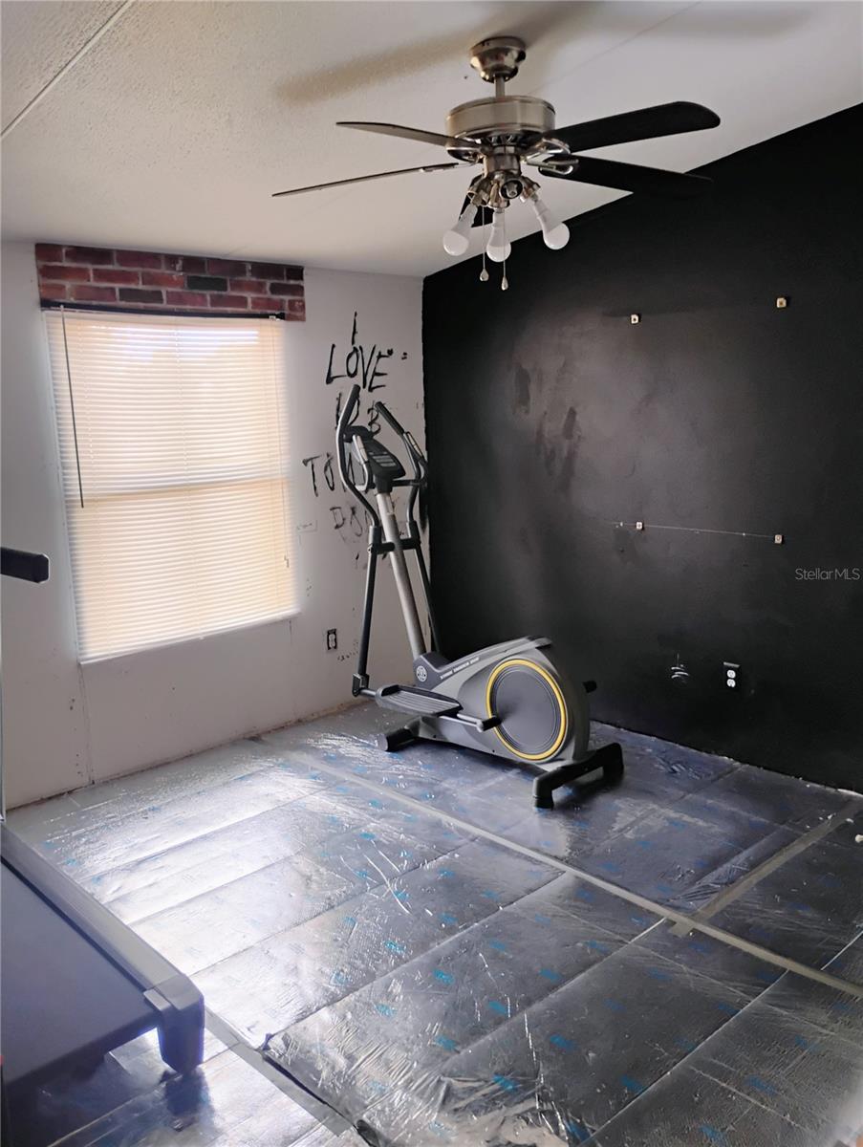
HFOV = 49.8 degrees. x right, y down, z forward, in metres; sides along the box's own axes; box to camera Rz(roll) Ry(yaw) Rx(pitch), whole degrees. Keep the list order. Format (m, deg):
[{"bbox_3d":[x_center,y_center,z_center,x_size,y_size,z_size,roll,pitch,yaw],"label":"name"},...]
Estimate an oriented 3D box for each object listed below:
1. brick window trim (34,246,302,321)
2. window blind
[{"bbox_3d":[-1.057,-1.243,4.010,1.255,0.247,0.020,-11,14,-42],"label":"brick window trim"},{"bbox_3d":[-1.074,-0.414,4.116,1.116,1.427,0.040,-11,14,-42],"label":"window blind"}]

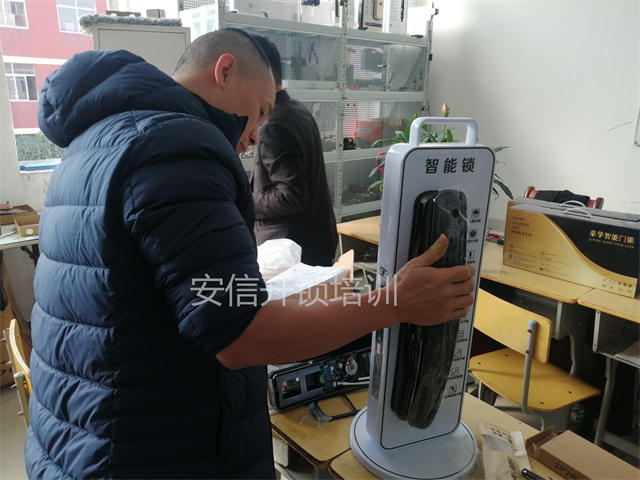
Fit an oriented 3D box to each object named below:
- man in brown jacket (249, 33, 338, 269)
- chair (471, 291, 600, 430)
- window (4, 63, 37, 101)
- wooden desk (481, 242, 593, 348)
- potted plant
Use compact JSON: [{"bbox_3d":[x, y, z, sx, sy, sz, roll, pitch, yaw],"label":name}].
[{"bbox_3d":[-0.165,-0.156,2.479,0.400,1.700,0.500,9,17,25],"label":"man in brown jacket"},{"bbox_3d":[0.729,0.546,1.748,0.440,0.780,0.400,-9,18,-33],"label":"chair"},{"bbox_3d":[-15.626,-8.150,24.725,1.850,1.850,0.120,-12,20,-41],"label":"window"},{"bbox_3d":[0.815,0.464,2.097,0.460,0.750,0.620,-12,20,-41],"label":"wooden desk"},{"bbox_3d":[0.566,-0.300,2.241,0.550,0.640,0.550,-12,20,-41],"label":"potted plant"}]

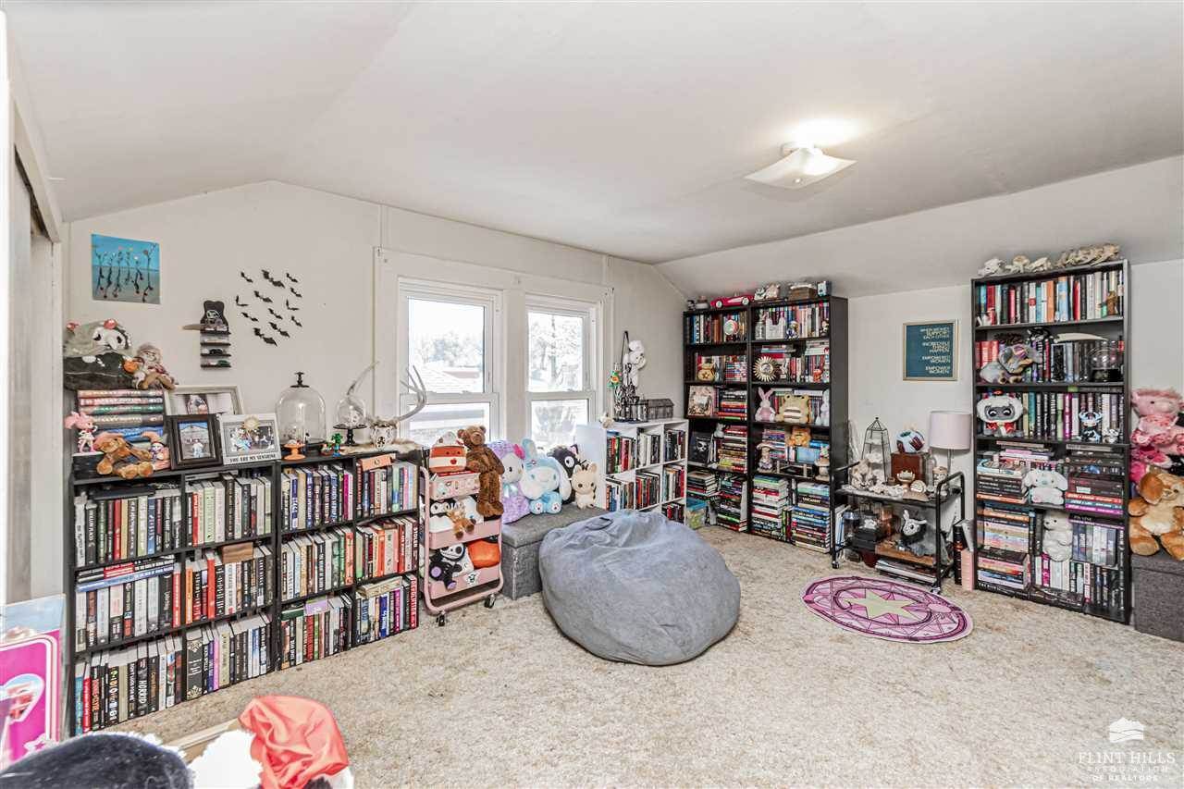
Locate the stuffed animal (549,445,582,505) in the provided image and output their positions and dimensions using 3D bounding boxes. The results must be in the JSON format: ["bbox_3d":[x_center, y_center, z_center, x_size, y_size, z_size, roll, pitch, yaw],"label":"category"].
[{"bbox_3d":[-0.196,0.564,3.420,0.260,0.390,0.220,0,0,-14],"label":"stuffed animal"}]

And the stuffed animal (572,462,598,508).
[{"bbox_3d":[-0.052,0.598,3.300,0.160,0.290,0.140,0,0,-30],"label":"stuffed animal"}]

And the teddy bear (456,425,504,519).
[{"bbox_3d":[-0.590,0.401,2.610,0.240,0.470,0.220,0,0,-27],"label":"teddy bear"}]

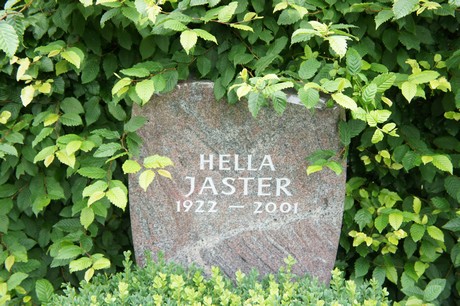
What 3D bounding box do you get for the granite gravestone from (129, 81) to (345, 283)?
[{"bbox_3d":[0.025,0.102,2.009,0.576,0.608,0.140,1,14,4],"label":"granite gravestone"}]

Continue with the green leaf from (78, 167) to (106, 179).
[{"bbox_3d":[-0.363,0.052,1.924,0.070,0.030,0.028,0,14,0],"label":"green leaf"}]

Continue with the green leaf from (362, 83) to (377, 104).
[{"bbox_3d":[0.374,-0.159,1.950,0.037,0.062,0.015,21,-12,25],"label":"green leaf"}]

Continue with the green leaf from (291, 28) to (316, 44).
[{"bbox_3d":[0.192,-0.304,1.900,0.075,0.022,0.040,-26,50,-17],"label":"green leaf"}]

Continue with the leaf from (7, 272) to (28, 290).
[{"bbox_3d":[-0.562,0.342,1.930,0.065,0.014,0.037,-38,60,-9],"label":"leaf"}]

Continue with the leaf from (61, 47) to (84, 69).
[{"bbox_3d":[-0.433,-0.262,2.000,0.072,0.024,0.045,40,58,17],"label":"leaf"}]

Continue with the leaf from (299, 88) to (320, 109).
[{"bbox_3d":[0.202,-0.138,1.846,0.053,0.048,0.028,0,14,0],"label":"leaf"}]

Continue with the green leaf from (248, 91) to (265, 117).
[{"bbox_3d":[0.059,-0.110,1.610,0.034,0.060,0.016,3,-8,0],"label":"green leaf"}]

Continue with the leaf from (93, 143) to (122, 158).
[{"bbox_3d":[-0.315,-0.003,1.870,0.078,0.015,0.041,-21,50,-9],"label":"leaf"}]

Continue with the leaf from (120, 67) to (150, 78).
[{"bbox_3d":[-0.251,-0.213,1.930,0.083,0.016,0.043,4,34,-9],"label":"leaf"}]

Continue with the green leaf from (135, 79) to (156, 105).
[{"bbox_3d":[-0.226,-0.162,1.920,0.050,0.074,0.018,14,-17,5],"label":"green leaf"}]

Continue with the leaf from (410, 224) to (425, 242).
[{"bbox_3d":[0.497,0.215,1.940,0.036,0.049,0.014,-3,-20,9],"label":"leaf"}]

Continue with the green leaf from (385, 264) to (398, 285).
[{"bbox_3d":[0.462,0.347,2.080,0.038,0.065,0.015,-34,-12,11],"label":"green leaf"}]

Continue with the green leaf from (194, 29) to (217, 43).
[{"bbox_3d":[-0.061,-0.290,1.810,0.074,0.018,0.037,28,35,6],"label":"green leaf"}]

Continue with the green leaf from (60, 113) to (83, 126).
[{"bbox_3d":[-0.372,-0.079,1.710,0.052,0.038,0.017,5,-25,-3],"label":"green leaf"}]

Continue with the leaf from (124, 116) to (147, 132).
[{"bbox_3d":[-0.241,-0.073,1.870,0.062,0.038,0.014,-30,-30,6],"label":"leaf"}]

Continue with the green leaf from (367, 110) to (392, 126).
[{"bbox_3d":[0.403,-0.093,1.960,0.070,0.044,0.022,2,-31,11],"label":"green leaf"}]

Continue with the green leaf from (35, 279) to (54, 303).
[{"bbox_3d":[-0.487,0.363,1.910,0.046,0.066,0.015,-11,-12,-14],"label":"green leaf"}]

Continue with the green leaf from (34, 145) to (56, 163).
[{"bbox_3d":[-0.485,0.001,1.911,0.055,0.045,0.028,0,14,0],"label":"green leaf"}]

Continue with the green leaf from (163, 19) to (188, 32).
[{"bbox_3d":[-0.142,-0.333,1.900,0.070,0.016,0.042,17,31,-17],"label":"green leaf"}]

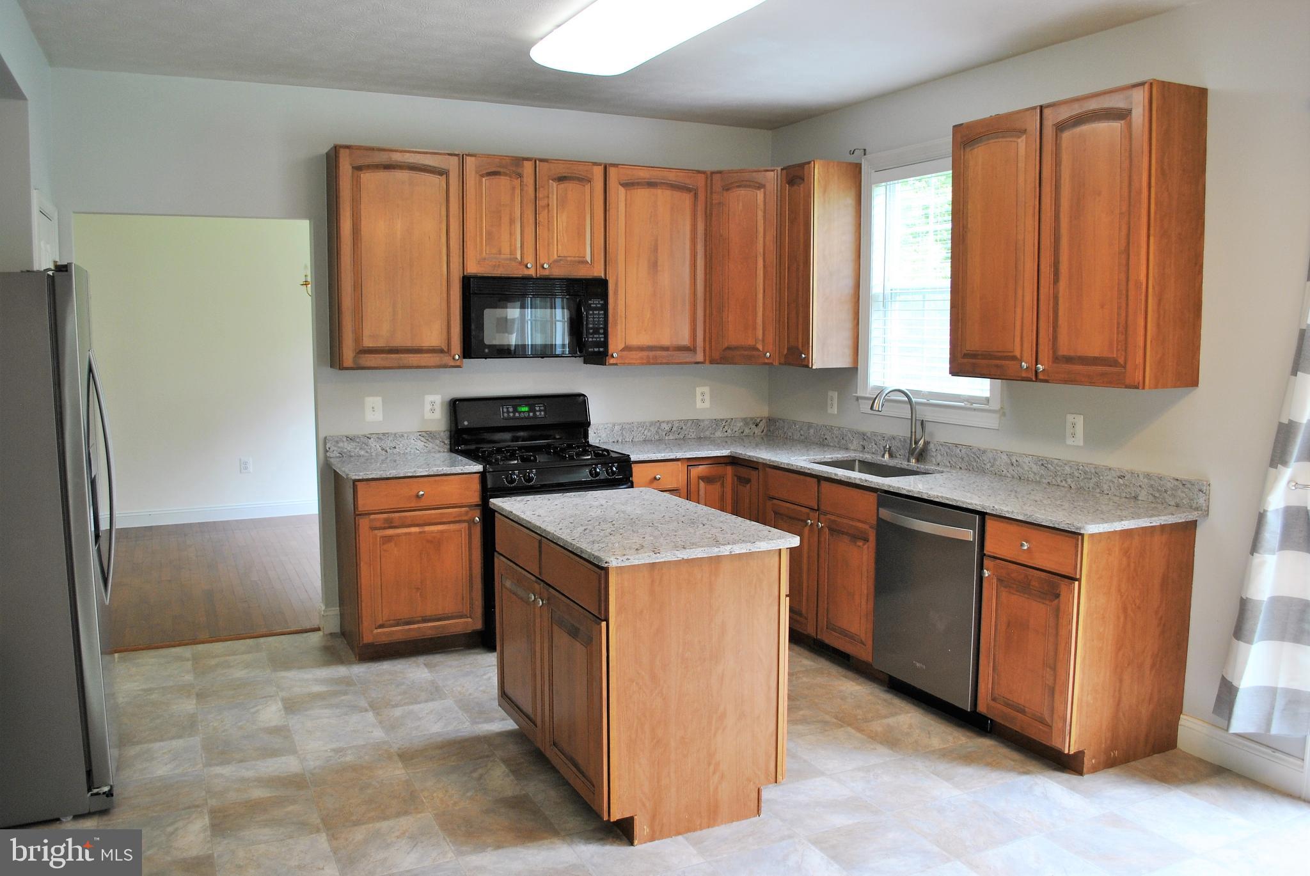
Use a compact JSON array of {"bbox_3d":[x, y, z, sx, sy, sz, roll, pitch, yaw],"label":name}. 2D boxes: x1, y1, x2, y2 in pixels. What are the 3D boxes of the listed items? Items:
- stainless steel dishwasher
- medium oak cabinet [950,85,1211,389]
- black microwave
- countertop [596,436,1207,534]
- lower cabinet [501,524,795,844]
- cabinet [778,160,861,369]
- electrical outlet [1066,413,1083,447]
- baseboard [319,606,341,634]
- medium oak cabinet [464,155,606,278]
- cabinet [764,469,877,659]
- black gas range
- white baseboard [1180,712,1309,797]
[{"bbox_3d":[1.352,0.648,4.119,0.615,0.810,0.610,-3,7,-26],"label":"stainless steel dishwasher"},{"bbox_3d":[1.612,-0.749,3.850,0.327,1.052,0.932,-3,7,-26],"label":"medium oak cabinet"},{"bbox_3d":[-0.656,-0.629,5.173,0.759,0.405,0.387,-3,7,-26],"label":"black microwave"},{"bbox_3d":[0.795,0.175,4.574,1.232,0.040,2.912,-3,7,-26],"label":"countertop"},{"bbox_3d":[-0.096,0.746,3.499,0.637,0.868,1.057,-3,7,-26],"label":"lower cabinet"},{"bbox_3d":[0.884,-0.919,5.296,0.325,1.064,0.314,-3,7,-26],"label":"cabinet"},{"bbox_3d":[1.715,-0.031,4.026,0.012,0.120,0.082,-3,7,-26],"label":"electrical outlet"},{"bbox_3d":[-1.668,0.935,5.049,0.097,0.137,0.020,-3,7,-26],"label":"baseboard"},{"bbox_3d":[-0.667,-1.134,5.138,0.769,0.602,0.325,-3,7,-26],"label":"medium oak cabinet"},{"bbox_3d":[1.032,0.587,4.824,0.625,0.854,0.918,-3,7,-26],"label":"cabinet"},{"bbox_3d":[-0.587,0.402,5.133,0.767,1.200,0.670,-3,7,-26],"label":"black gas range"},{"bbox_3d":[2.070,1.123,3.477,0.018,0.137,0.461,-3,7,-26],"label":"white baseboard"}]

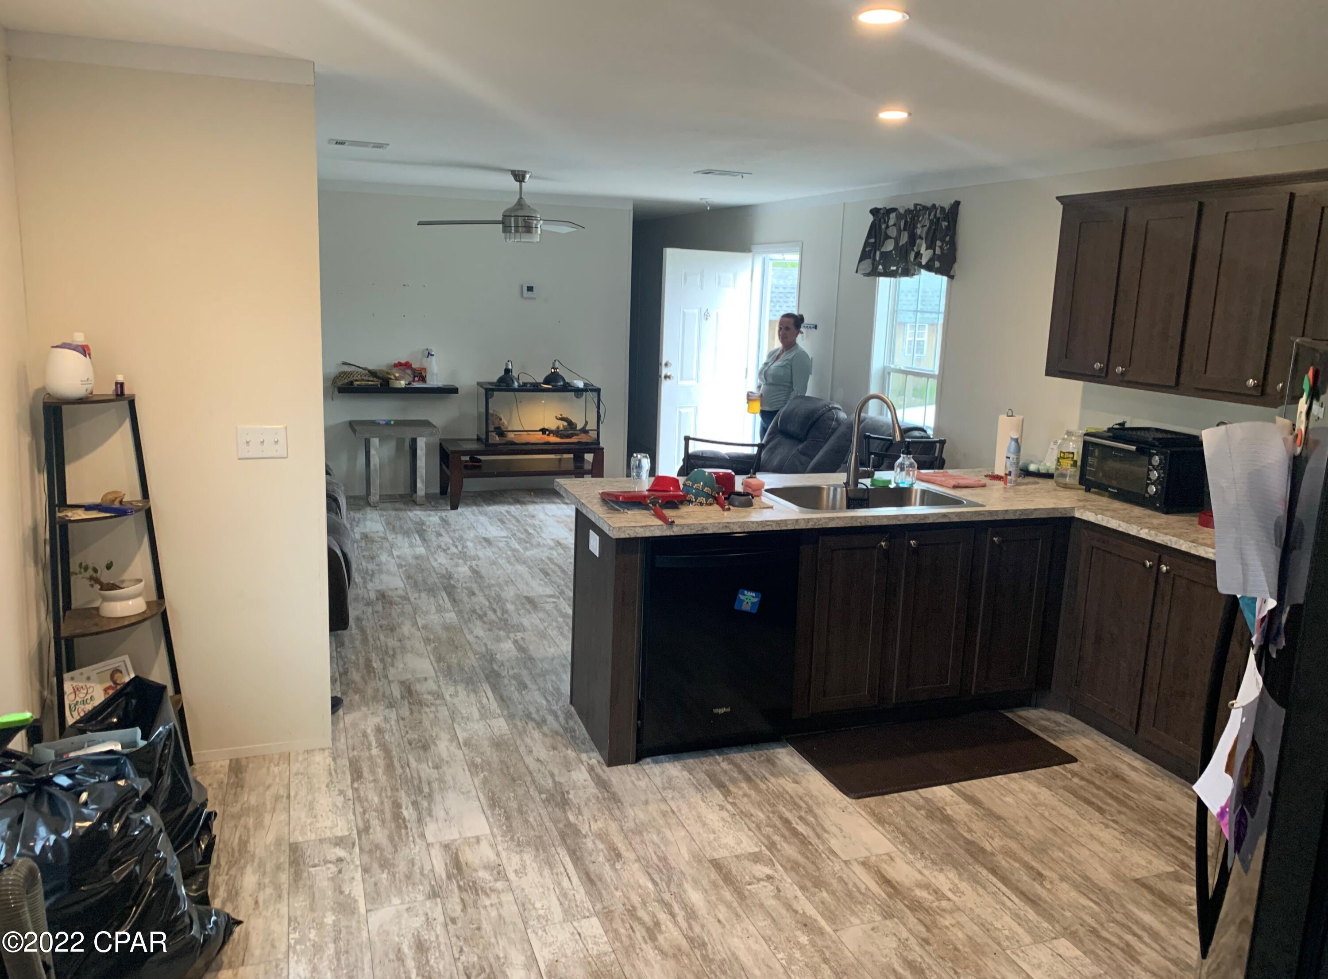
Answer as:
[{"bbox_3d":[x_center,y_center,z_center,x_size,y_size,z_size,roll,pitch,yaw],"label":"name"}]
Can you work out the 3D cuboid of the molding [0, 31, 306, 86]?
[{"bbox_3d":[-1.567,-1.357,3.140,0.878,0.076,0.025,-2,12,-20],"label":"molding"}]

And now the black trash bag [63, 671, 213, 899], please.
[{"bbox_3d":[-1.501,0.859,2.834,0.420,0.580,0.470,-2,12,-20],"label":"black trash bag"}]

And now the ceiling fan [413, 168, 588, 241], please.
[{"bbox_3d":[-1.022,-1.799,6.324,1.130,0.435,1.200,1,11,-8],"label":"ceiling fan"}]

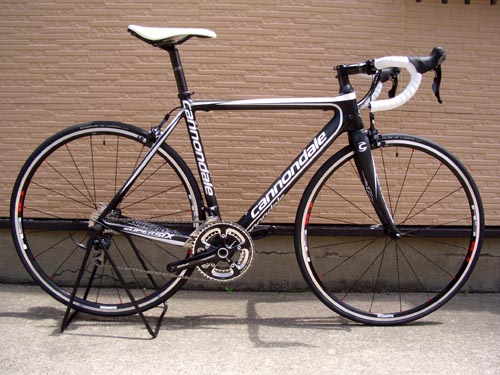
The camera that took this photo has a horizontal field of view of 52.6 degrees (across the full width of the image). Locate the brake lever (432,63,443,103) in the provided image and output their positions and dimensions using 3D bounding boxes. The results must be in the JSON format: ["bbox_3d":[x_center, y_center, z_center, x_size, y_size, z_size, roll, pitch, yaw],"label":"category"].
[{"bbox_3d":[0.548,-0.301,1.477,0.032,0.118,0.026,1,8,-1],"label":"brake lever"}]

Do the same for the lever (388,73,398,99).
[{"bbox_3d":[0.534,-0.361,1.881,0.032,0.115,0.026,1,8,-1],"label":"lever"}]

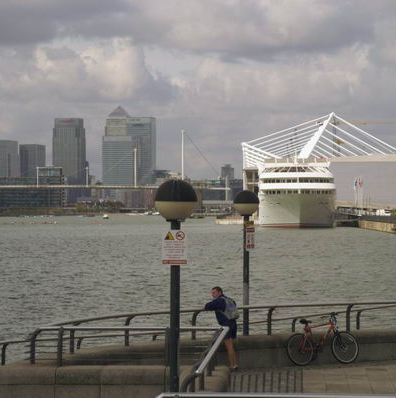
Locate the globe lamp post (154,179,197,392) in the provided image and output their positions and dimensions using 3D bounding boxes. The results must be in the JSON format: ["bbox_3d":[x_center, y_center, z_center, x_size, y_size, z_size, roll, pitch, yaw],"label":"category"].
[{"bbox_3d":[-0.281,1.229,21.800,0.540,3.000,0.540,0,0,0],"label":"globe lamp post"}]

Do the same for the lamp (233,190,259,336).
[{"bbox_3d":[0.997,1.326,36.200,0.535,3.050,0.535,0,0,0],"label":"lamp"}]

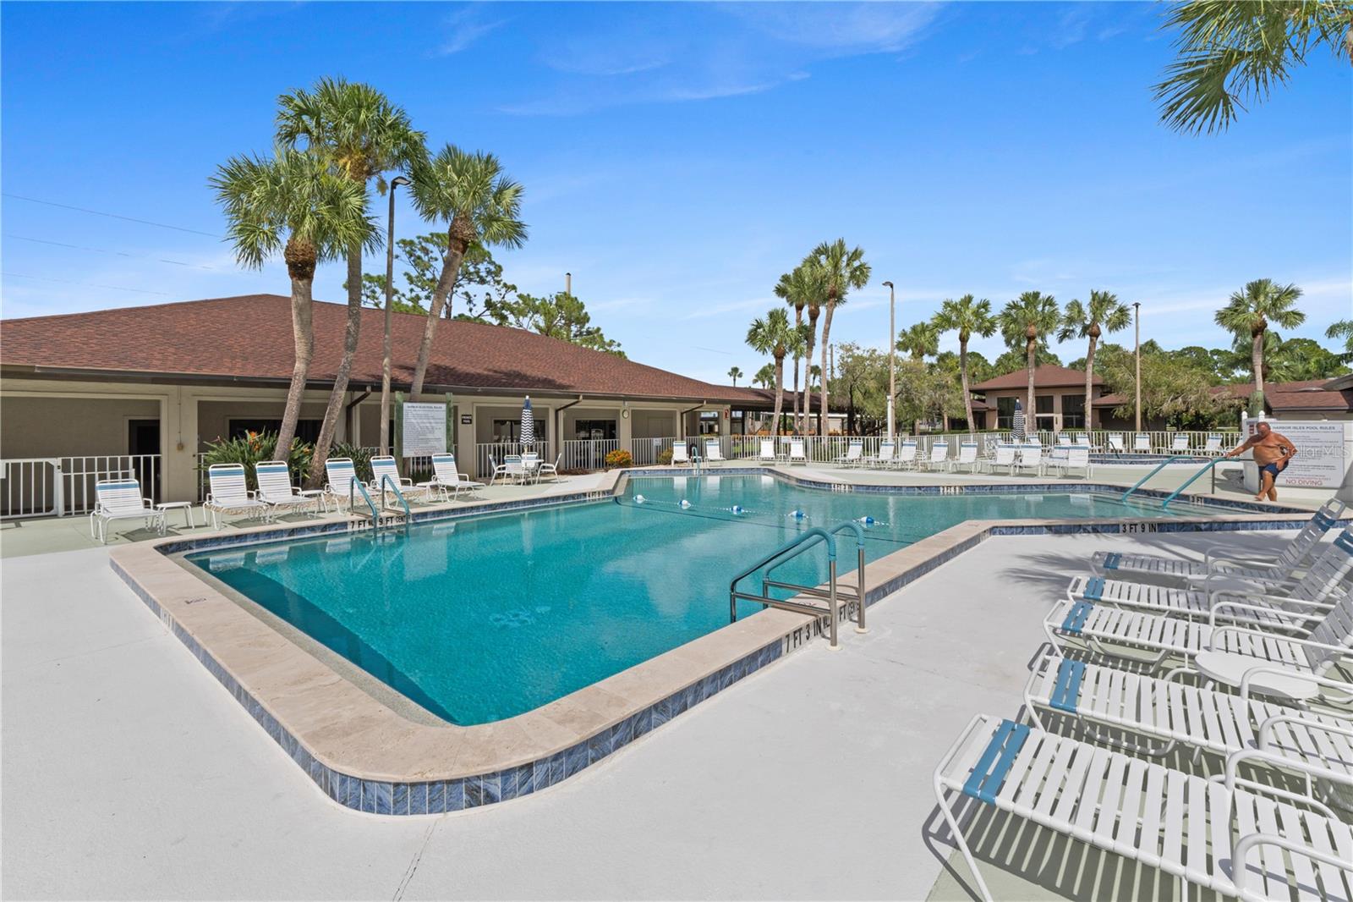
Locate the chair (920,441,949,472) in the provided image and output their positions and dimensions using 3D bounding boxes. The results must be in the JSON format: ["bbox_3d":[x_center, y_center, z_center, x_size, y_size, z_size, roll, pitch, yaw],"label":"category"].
[{"bbox_3d":[9.689,0.196,20.985,0.680,0.990,1.666,2,4,32],"label":"chair"}]

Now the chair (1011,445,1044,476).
[{"bbox_3d":[11.604,0.287,18.495,0.650,0.949,1.758,1,3,37],"label":"chair"}]

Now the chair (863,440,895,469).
[{"bbox_3d":[7.937,0.145,21.869,0.650,0.996,1.698,2,4,43],"label":"chair"}]

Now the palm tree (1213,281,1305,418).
[{"bbox_3d":[26.637,-3.742,25.760,2.948,8.337,2.948,3,4,45],"label":"palm tree"}]

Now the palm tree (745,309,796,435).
[{"bbox_3d":[4.575,-3.329,27.513,2.542,7.320,2.542,0,3,0],"label":"palm tree"}]

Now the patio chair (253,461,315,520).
[{"bbox_3d":[-7.663,0.779,11.016,1.653,1.026,0.650,2,3,41],"label":"patio chair"}]

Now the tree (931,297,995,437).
[{"bbox_3d":[15.762,-4.179,30.880,3.600,8.658,3.600,1,3,27],"label":"tree"}]

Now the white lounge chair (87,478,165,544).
[{"bbox_3d":[-9.172,0.947,9.402,1.839,0.866,0.650,2,3,41],"label":"white lounge chair"}]

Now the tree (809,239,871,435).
[{"bbox_3d":[8.312,-5.261,28.823,3.400,11.154,3.400,0,3,16],"label":"tree"}]

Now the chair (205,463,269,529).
[{"bbox_3d":[-8.062,0.786,10.326,1.677,0.970,0.670,3,4,42],"label":"chair"}]

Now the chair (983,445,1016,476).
[{"bbox_3d":[11.234,0.299,19.463,0.680,0.949,1.666,2,4,32],"label":"chair"}]

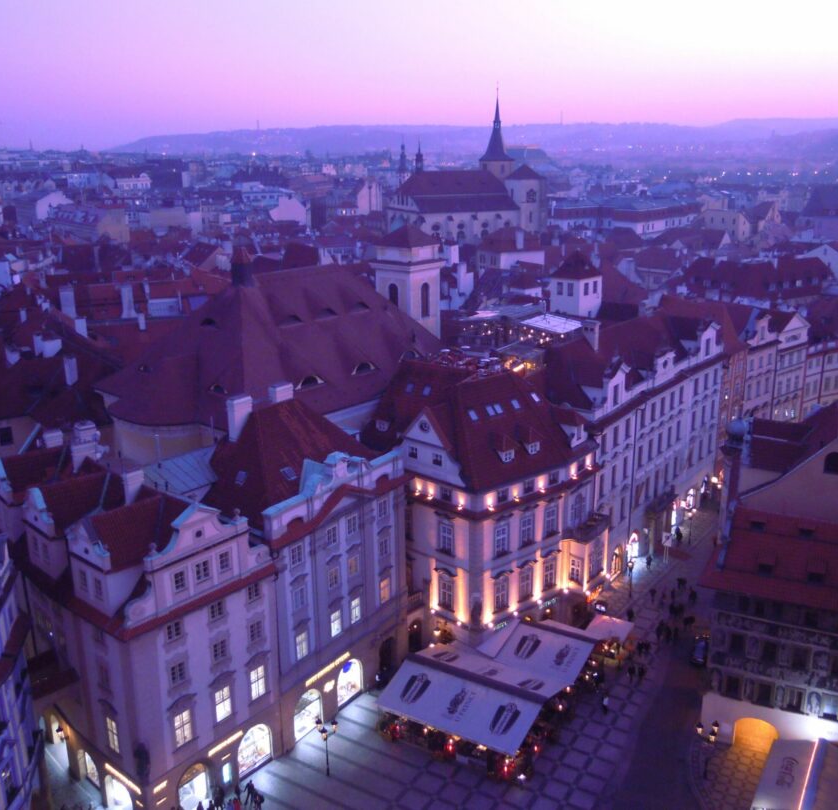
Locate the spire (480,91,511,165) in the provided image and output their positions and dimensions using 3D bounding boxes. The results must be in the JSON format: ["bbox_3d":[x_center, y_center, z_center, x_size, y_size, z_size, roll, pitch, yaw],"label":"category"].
[{"bbox_3d":[24.532,-89.853,281.060,8.800,22.500,8.800,-8,19,-22],"label":"spire"}]

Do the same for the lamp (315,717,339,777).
[{"bbox_3d":[-6.217,23.242,59.225,1.450,4.500,1.400,9,20,29],"label":"lamp"}]

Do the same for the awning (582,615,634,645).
[{"bbox_3d":[15.862,18.453,72.299,3.300,0.600,3.300,8,19,27],"label":"awning"}]

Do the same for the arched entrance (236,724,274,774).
[{"bbox_3d":[-11.310,23.524,59.976,0.600,3.600,2.950,14,22,38],"label":"arched entrance"}]

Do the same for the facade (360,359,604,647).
[{"bbox_3d":[5.031,8.537,80.396,17.500,19.800,14.500,-15,23,-40],"label":"facade"}]

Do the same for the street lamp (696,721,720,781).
[{"bbox_3d":[19.603,23.151,58.795,1.450,4.500,1.400,9,20,29],"label":"street lamp"}]

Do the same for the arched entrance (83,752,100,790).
[{"bbox_3d":[-22.004,24.503,59.149,1.900,2.400,0.500,14,23,39],"label":"arched entrance"}]

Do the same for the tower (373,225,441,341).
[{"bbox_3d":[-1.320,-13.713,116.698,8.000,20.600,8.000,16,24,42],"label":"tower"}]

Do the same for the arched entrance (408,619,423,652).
[{"bbox_3d":[-0.198,19.133,73.930,0.600,3.500,1.900,14,22,38],"label":"arched entrance"}]

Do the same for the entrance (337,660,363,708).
[{"bbox_3d":[-5.380,21.180,67.588,0.600,3.450,2.850,14,22,38],"label":"entrance"}]

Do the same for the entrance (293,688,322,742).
[{"bbox_3d":[-8.220,22.400,63.666,0.600,3.500,2.800,14,22,38],"label":"entrance"}]

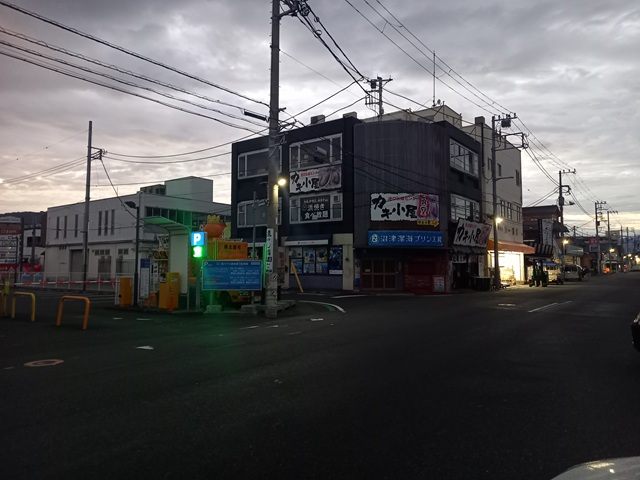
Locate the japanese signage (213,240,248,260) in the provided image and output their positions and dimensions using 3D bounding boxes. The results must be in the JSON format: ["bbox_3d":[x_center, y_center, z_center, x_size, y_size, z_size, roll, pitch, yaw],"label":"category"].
[{"bbox_3d":[-3.509,0.435,18.600,0.100,0.850,1.500,-2,-4,42],"label":"japanese signage"}]

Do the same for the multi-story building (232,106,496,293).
[{"bbox_3d":[2.133,-2.014,32.199,15.600,10.600,7.500,-2,-4,37],"label":"multi-story building"}]

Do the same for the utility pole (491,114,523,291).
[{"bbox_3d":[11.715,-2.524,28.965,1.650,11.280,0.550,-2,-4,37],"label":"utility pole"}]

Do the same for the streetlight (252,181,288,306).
[{"bbox_3d":[-1.523,0.203,14.559,0.800,4.200,0.500,-2,-4,38],"label":"streetlight"}]

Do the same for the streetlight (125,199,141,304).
[{"bbox_3d":[-7.243,0.523,17.794,0.600,4.040,0.280,0,-3,-8],"label":"streetlight"}]

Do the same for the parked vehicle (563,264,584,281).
[{"bbox_3d":[30.131,3.926,54.575,1.650,1.900,4.100,-2,-4,38],"label":"parked vehicle"}]

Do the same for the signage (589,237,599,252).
[{"bbox_3d":[41.497,0.727,70.000,1.300,2.250,0.250,-2,-4,38],"label":"signage"}]

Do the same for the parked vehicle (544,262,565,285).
[{"bbox_3d":[18.900,2.675,37.462,1.620,1.780,3.800,-2,-4,37],"label":"parked vehicle"}]

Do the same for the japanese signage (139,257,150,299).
[{"bbox_3d":[-6.518,1.462,17.283,0.420,1.550,0.080,0,-3,-2],"label":"japanese signage"}]

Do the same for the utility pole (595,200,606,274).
[{"bbox_3d":[44.125,-0.364,72.333,1.450,11.460,0.500,-2,-4,37],"label":"utility pole"}]

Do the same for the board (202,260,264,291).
[{"bbox_3d":[-2.982,1.219,15.786,2.000,1.000,0.080,0,-3,0],"label":"board"}]

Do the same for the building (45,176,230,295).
[{"bbox_3d":[-17.954,-0.418,49.560,17.800,9.300,13.500,-2,-4,38],"label":"building"}]

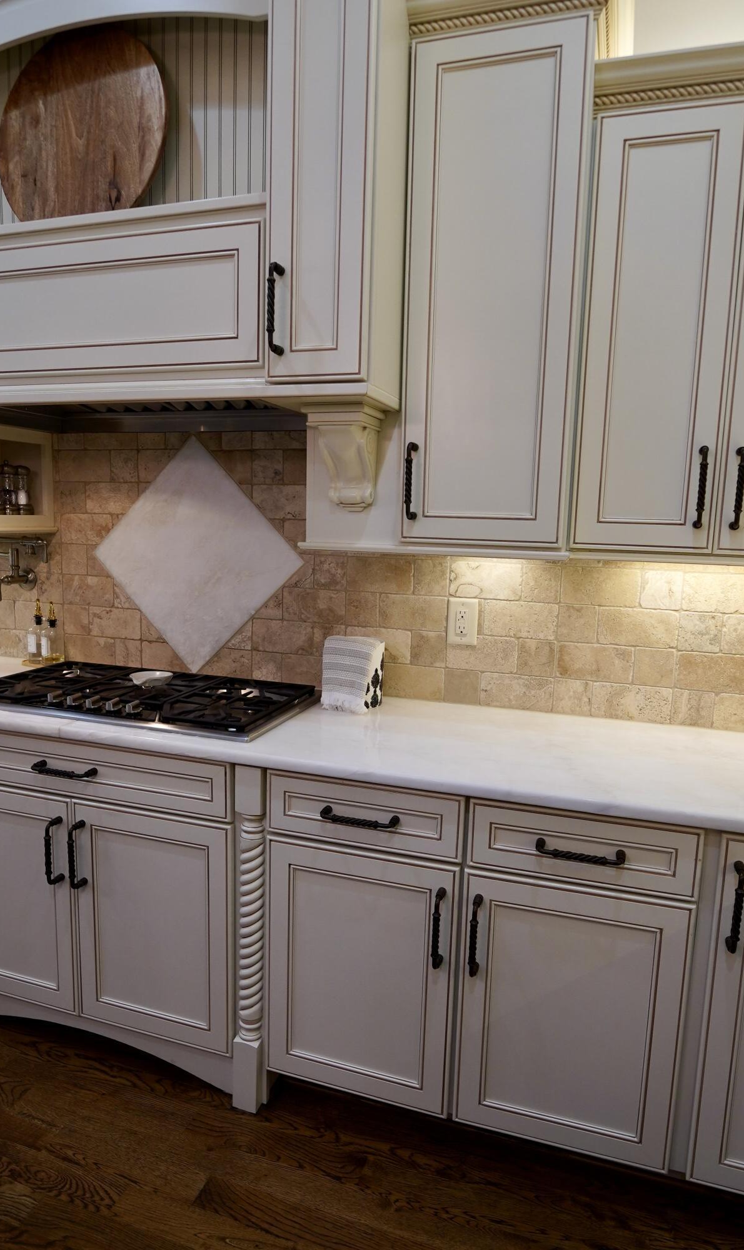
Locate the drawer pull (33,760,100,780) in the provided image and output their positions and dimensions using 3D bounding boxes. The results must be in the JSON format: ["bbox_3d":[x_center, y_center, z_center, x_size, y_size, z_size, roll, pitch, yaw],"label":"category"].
[{"bbox_3d":[-0.777,0.367,1.846,0.176,0.016,0.038,4,9,16],"label":"drawer pull"}]

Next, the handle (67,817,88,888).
[{"bbox_3d":[-0.754,0.586,1.864,0.016,0.176,0.038,4,9,16],"label":"handle"}]

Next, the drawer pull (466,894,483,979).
[{"bbox_3d":[0.219,0.661,1.538,0.019,0.169,0.045,4,9,17],"label":"drawer pull"}]

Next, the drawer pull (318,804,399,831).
[{"bbox_3d":[-0.030,0.429,1.627,0.176,0.016,0.038,4,9,16],"label":"drawer pull"}]

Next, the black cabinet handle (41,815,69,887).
[{"bbox_3d":[-0.802,0.578,1.852,0.019,0.169,0.045,4,9,17],"label":"black cabinet handle"}]

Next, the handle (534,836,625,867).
[{"bbox_3d":[0.415,0.457,1.452,0.169,0.019,0.045,4,9,17],"label":"handle"}]

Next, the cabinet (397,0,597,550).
[{"bbox_3d":[0.315,-0.750,1.804,0.378,1.092,0.390,4,9,16],"label":"cabinet"}]

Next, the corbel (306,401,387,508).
[{"bbox_3d":[-0.065,-0.379,1.702,0.142,0.230,0.162,4,9,16],"label":"corbel"}]

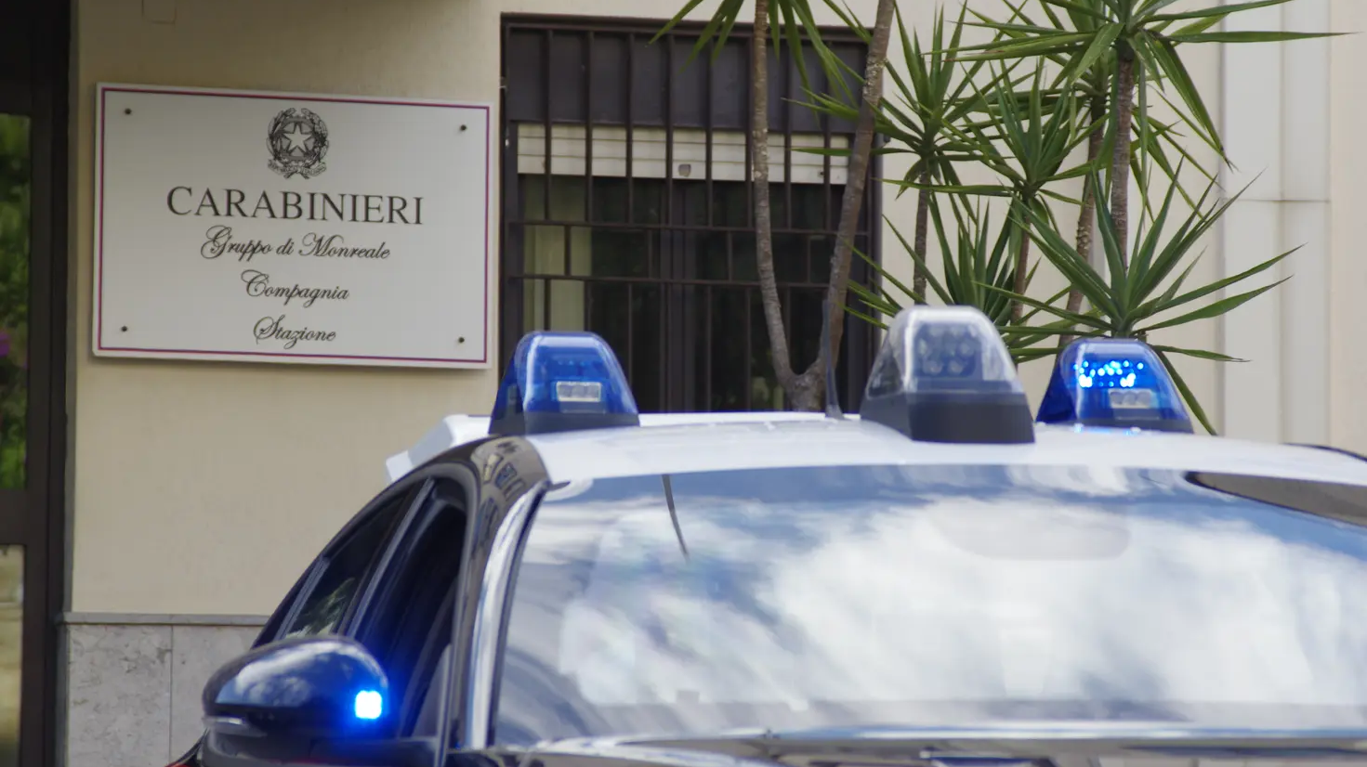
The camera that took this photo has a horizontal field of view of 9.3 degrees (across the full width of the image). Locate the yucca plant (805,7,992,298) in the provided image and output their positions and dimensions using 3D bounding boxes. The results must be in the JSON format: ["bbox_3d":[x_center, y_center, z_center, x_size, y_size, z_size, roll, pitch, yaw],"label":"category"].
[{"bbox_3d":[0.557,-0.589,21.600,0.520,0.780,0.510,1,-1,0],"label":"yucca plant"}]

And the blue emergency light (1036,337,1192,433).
[{"bbox_3d":[0.568,0.001,11.100,0.155,0.122,0.200,1,-1,-13],"label":"blue emergency light"}]

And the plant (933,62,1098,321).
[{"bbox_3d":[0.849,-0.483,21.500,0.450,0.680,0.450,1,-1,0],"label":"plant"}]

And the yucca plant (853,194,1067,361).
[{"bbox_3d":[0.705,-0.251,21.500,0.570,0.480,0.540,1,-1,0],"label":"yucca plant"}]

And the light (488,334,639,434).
[{"bbox_3d":[-0.153,-0.001,10.950,0.155,0.128,0.200,1,-1,-13],"label":"light"}]

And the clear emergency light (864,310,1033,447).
[{"bbox_3d":[0.331,-0.009,10.550,0.160,0.165,0.250,1,-1,-13],"label":"clear emergency light"}]

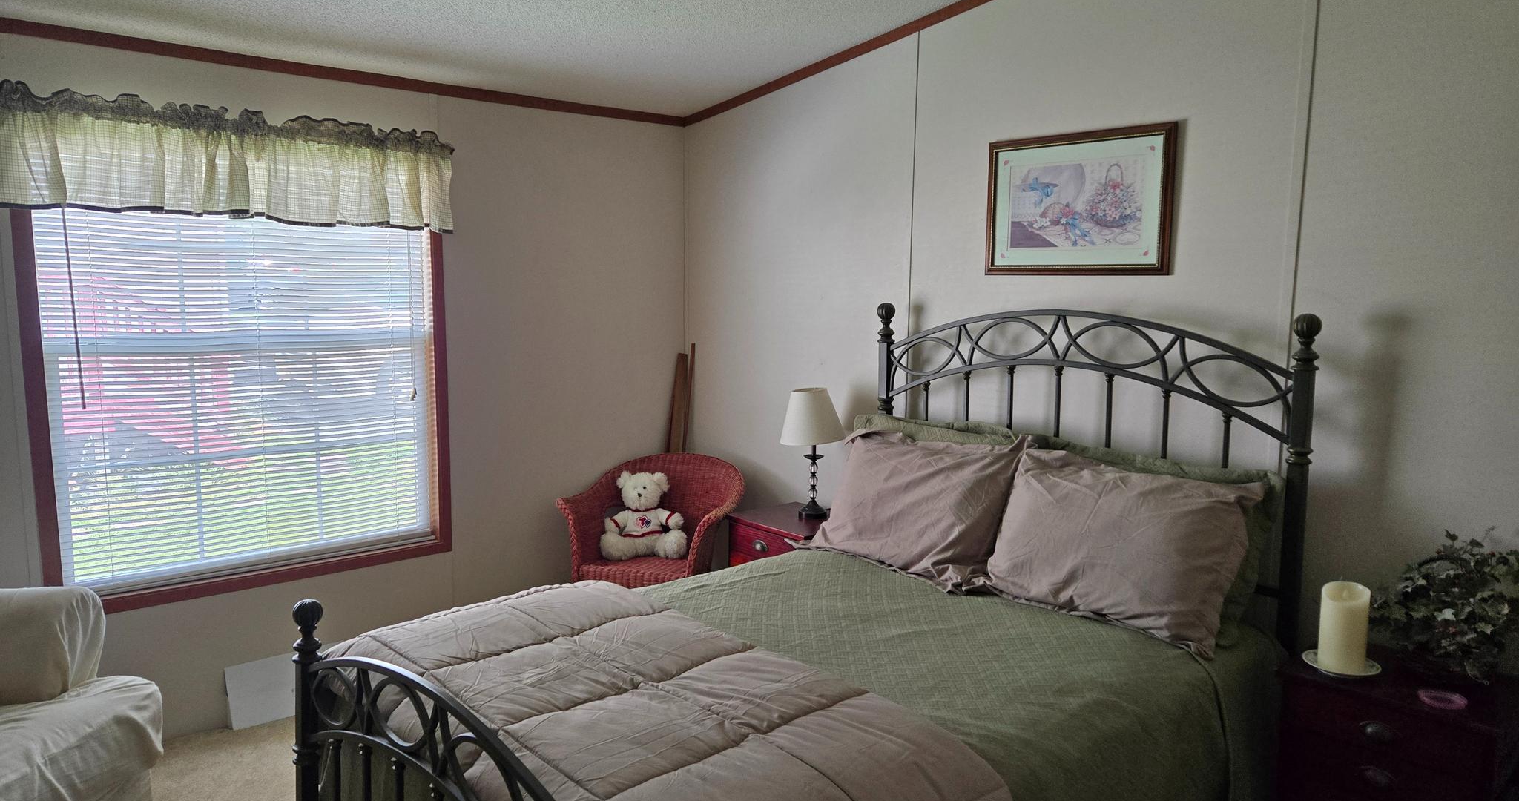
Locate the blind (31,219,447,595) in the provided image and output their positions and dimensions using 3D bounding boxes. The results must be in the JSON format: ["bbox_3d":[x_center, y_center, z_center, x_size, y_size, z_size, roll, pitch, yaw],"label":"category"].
[{"bbox_3d":[-1.584,-0.114,3.212,1.140,1.325,0.040,-6,10,-42],"label":"blind"}]

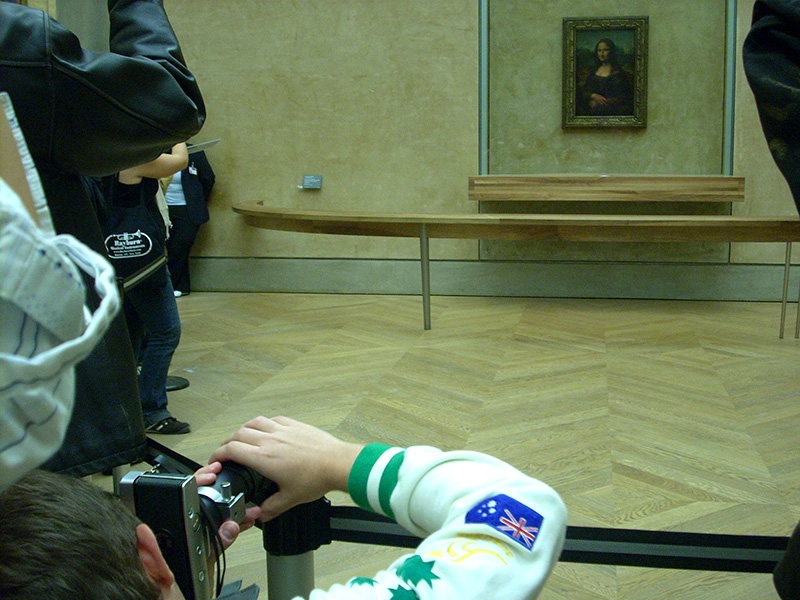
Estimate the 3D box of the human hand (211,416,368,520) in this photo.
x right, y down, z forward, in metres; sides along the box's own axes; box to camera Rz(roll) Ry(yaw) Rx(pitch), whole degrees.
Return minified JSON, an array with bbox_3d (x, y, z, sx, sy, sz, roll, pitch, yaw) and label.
[{"bbox_3d":[-0.118,0.179,1.120,0.165,0.110,0.100,2,8,20],"label":"human hand"}]

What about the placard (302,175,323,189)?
[{"bbox_3d":[-0.849,-1.147,10.330,0.187,0.127,0.020,1,7,12],"label":"placard"}]

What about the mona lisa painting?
[{"bbox_3d":[1.884,-2.080,9.759,0.767,1.009,0.090,1,7,12],"label":"mona lisa painting"}]

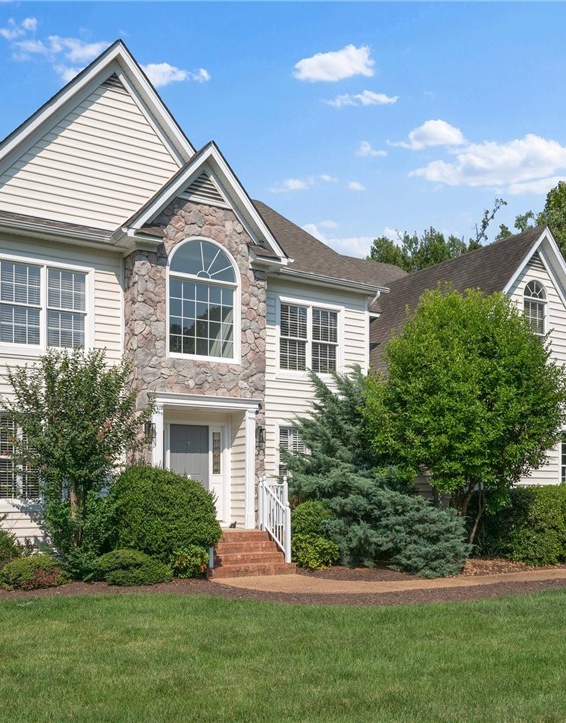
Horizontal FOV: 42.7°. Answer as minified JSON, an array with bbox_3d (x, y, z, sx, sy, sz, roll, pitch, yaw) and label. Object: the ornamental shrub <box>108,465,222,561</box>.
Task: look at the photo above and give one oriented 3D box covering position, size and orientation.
[{"bbox_3d":[-2.143,2.846,13.200,2.000,1.900,1.900,0,-5,0],"label":"ornamental shrub"}]

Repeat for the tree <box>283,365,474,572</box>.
[{"bbox_3d":[2.048,2.290,15.200,3.400,4.200,3.200,3,-5,-32],"label":"tree"}]

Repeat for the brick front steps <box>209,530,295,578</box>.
[{"bbox_3d":[-0.723,3.701,13.950,1.800,0.800,1.300,3,-5,-32],"label":"brick front steps"}]

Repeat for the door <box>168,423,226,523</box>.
[{"bbox_3d":[-1.808,2.347,15.300,1.300,2.100,0.120,3,-5,-32],"label":"door"}]

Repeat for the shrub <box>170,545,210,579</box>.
[{"bbox_3d":[-1.649,3.566,12.900,0.700,0.580,0.650,0,-5,0],"label":"shrub"}]

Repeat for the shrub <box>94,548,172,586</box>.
[{"bbox_3d":[-2.541,3.485,12.300,1.300,0.600,1.150,3,-5,-32],"label":"shrub"}]

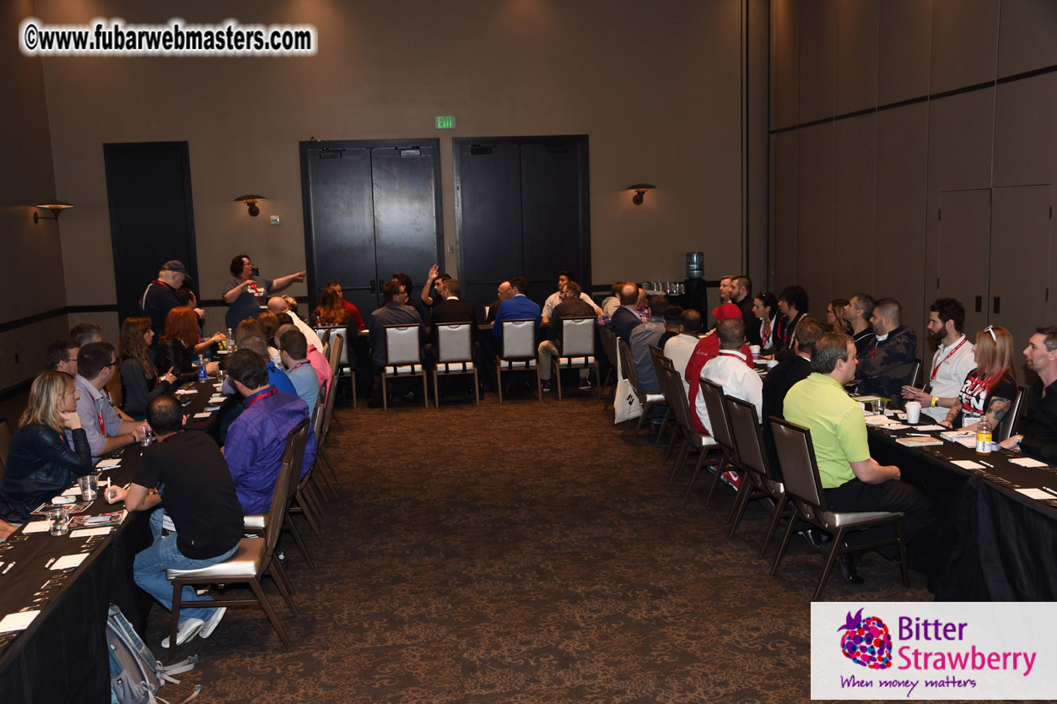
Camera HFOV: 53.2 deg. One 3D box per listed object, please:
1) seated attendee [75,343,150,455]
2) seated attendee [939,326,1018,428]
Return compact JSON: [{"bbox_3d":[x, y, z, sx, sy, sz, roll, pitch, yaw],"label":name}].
[{"bbox_3d":[-2.726,0.626,6.733,0.749,1.349,0.591,-3,8,-9],"label":"seated attendee"},{"bbox_3d":[2.668,0.508,6.588,0.750,1.260,0.500,-4,8,-19],"label":"seated attendee"}]

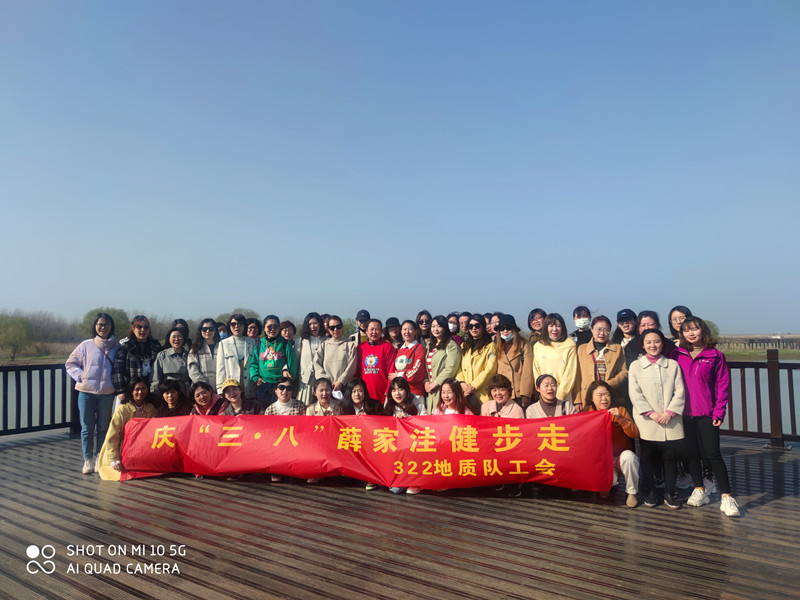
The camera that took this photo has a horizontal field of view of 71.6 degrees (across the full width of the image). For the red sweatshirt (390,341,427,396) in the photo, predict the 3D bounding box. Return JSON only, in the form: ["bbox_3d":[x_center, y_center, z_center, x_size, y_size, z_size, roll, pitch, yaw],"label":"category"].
[{"bbox_3d":[0.089,0.715,5.766,0.430,0.590,0.320,-1,-4,16],"label":"red sweatshirt"}]

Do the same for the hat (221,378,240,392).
[{"bbox_3d":[-1.778,0.897,5.820,0.175,0.130,0.240,7,12,9],"label":"hat"}]

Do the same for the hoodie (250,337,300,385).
[{"bbox_3d":[-1.342,0.662,5.930,0.510,0.560,0.290,0,-4,-4],"label":"hoodie"}]

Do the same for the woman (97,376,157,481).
[{"bbox_3d":[-2.867,1.367,5.880,0.580,1.030,0.650,1,-3,-18],"label":"woman"}]

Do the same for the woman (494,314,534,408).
[{"bbox_3d":[1.160,0.982,5.620,0.480,1.660,0.320,-1,-4,12],"label":"woman"}]

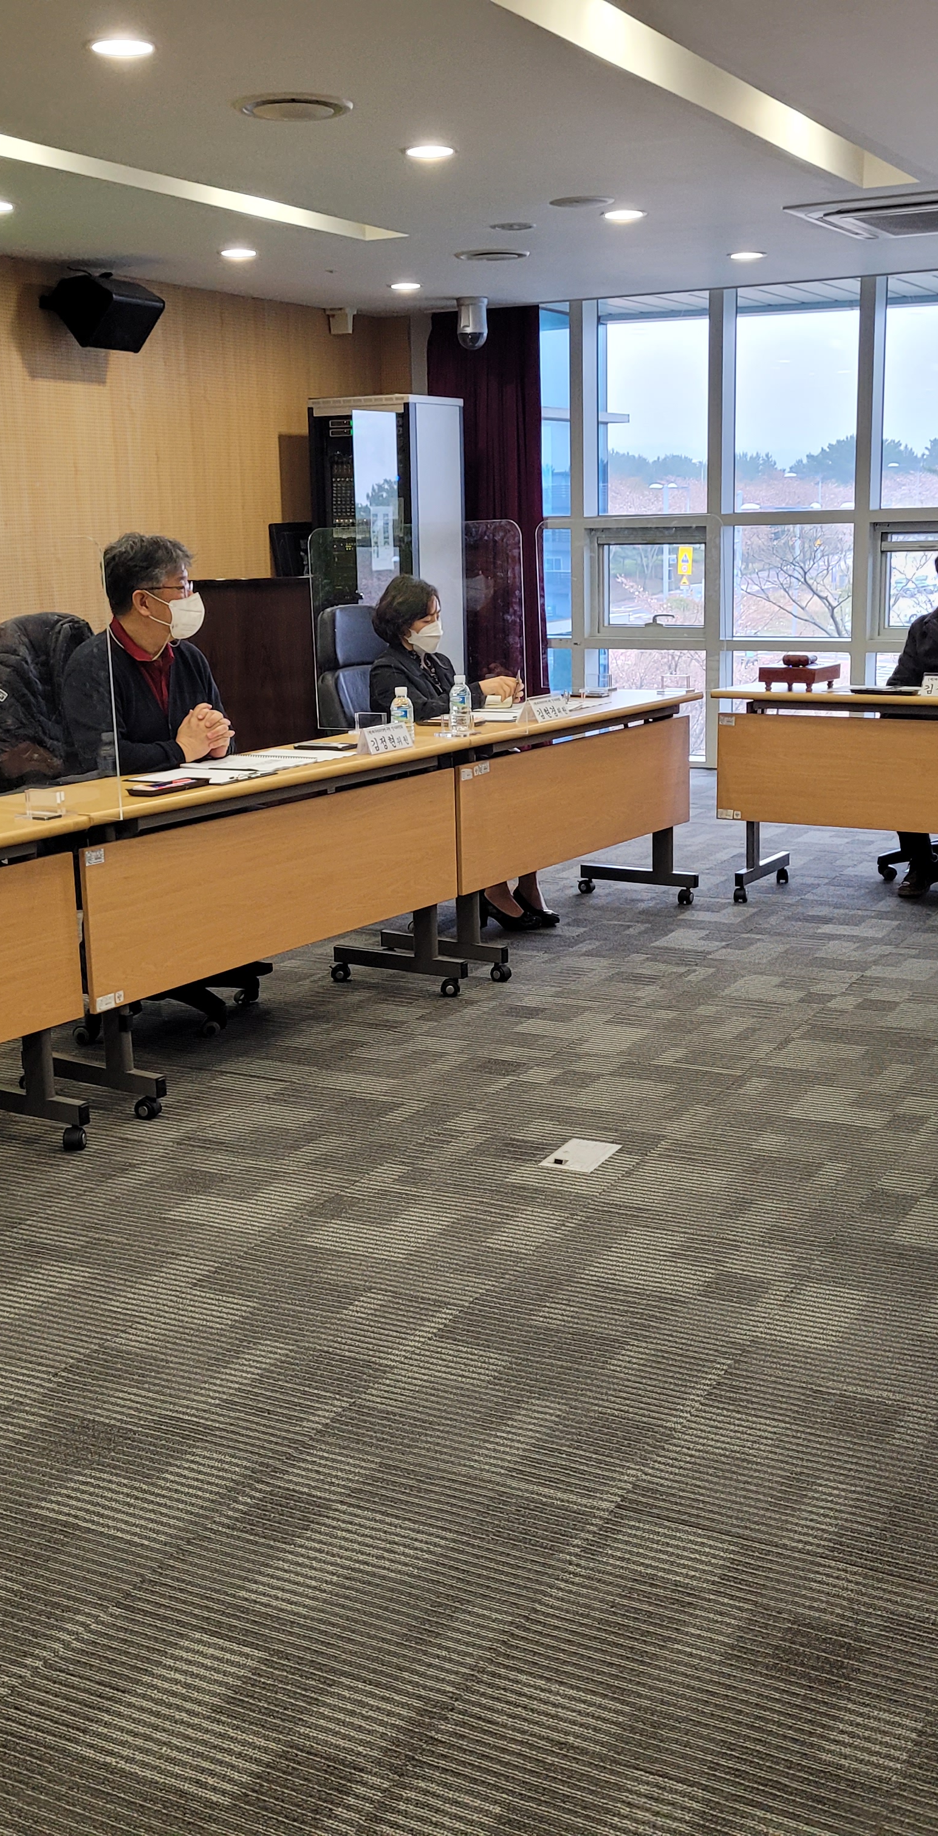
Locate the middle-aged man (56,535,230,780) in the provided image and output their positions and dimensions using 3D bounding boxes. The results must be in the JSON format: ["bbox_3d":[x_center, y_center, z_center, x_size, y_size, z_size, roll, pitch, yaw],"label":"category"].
[{"bbox_3d":[-0.848,-0.353,4.969,0.660,1.350,0.530,7,15,35],"label":"middle-aged man"}]

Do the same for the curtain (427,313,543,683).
[{"bbox_3d":[0.112,-2.105,10.241,0.660,2.460,0.200,5,14,26],"label":"curtain"}]

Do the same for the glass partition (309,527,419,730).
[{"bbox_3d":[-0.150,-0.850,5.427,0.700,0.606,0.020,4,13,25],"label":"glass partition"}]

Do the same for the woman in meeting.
[{"bbox_3d":[-0.075,-0.565,6.241,0.670,1.200,0.470,4,14,25],"label":"woman in meeting"}]

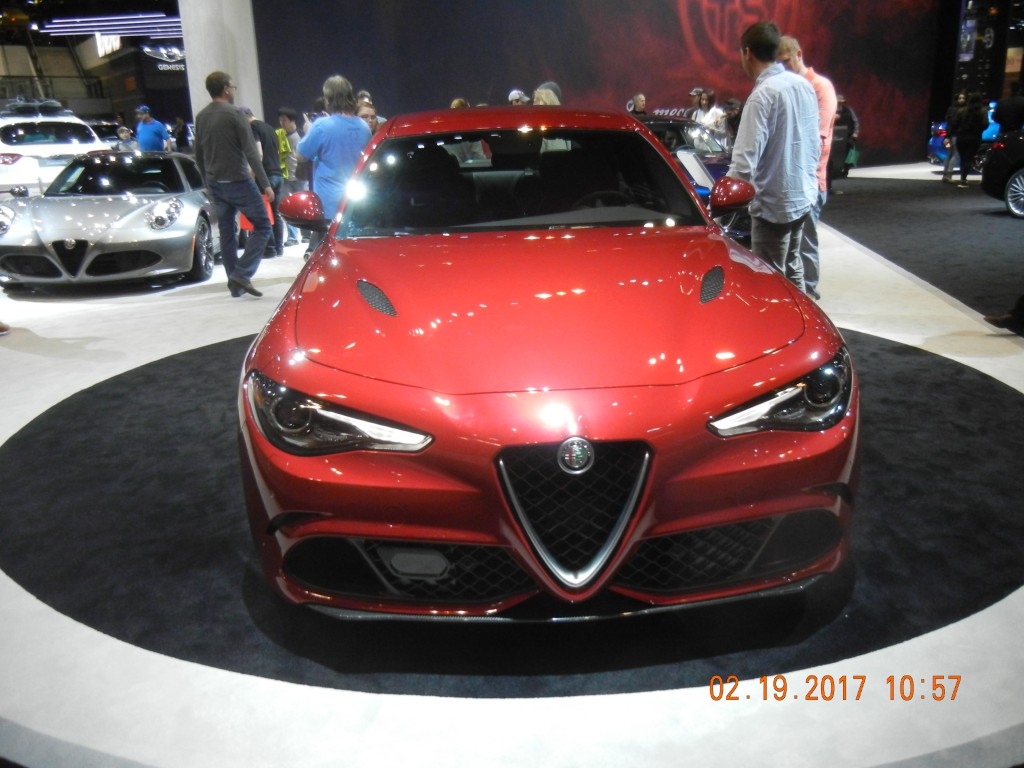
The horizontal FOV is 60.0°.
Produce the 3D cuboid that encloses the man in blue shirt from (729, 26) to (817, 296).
[{"bbox_3d":[1.540,-1.138,5.212,0.520,1.840,0.370,-10,19,-27],"label":"man in blue shirt"}]

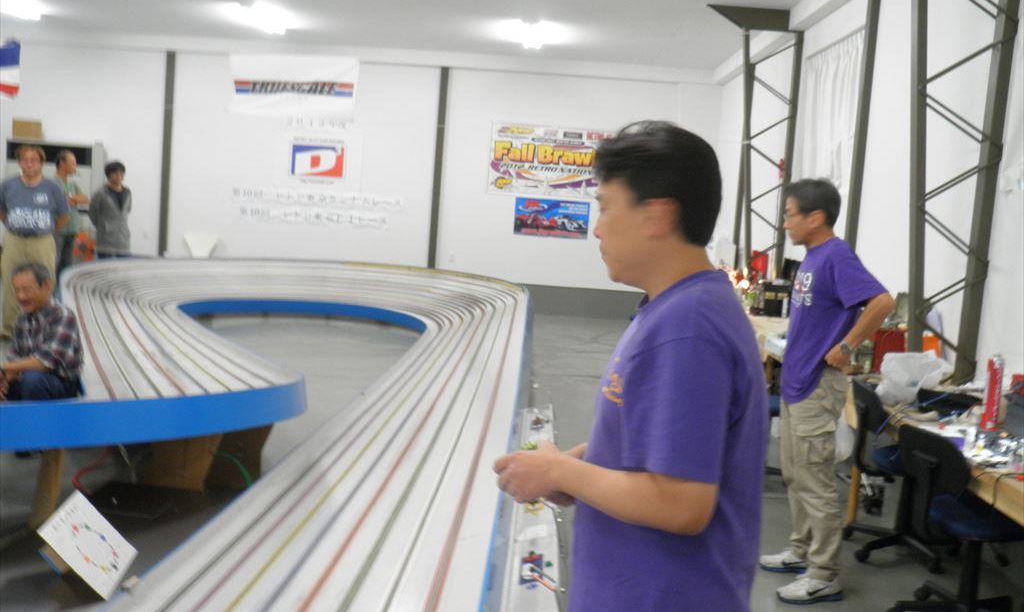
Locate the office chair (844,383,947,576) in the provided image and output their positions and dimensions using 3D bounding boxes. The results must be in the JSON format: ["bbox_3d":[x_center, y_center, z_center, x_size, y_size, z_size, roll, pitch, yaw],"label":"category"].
[{"bbox_3d":[1.901,0.793,4.802,0.580,0.810,0.570,3,5,-5],"label":"office chair"}]

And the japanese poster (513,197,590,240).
[{"bbox_3d":[0.638,-1.383,15.961,1.170,0.585,0.020,4,5,1],"label":"japanese poster"}]

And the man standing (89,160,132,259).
[{"bbox_3d":[-4.179,-0.616,10.451,0.350,1.760,0.520,8,6,40],"label":"man standing"}]

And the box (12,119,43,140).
[{"bbox_3d":[-7.100,-2.597,14.747,0.440,0.310,0.350,4,5,1],"label":"box"}]

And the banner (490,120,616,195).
[{"bbox_3d":[0.724,-2.260,15.886,2.150,1.102,0.030,4,5,1],"label":"banner"}]

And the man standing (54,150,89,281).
[{"bbox_3d":[-4.555,-0.688,10.250,0.420,1.770,0.520,6,5,21],"label":"man standing"}]

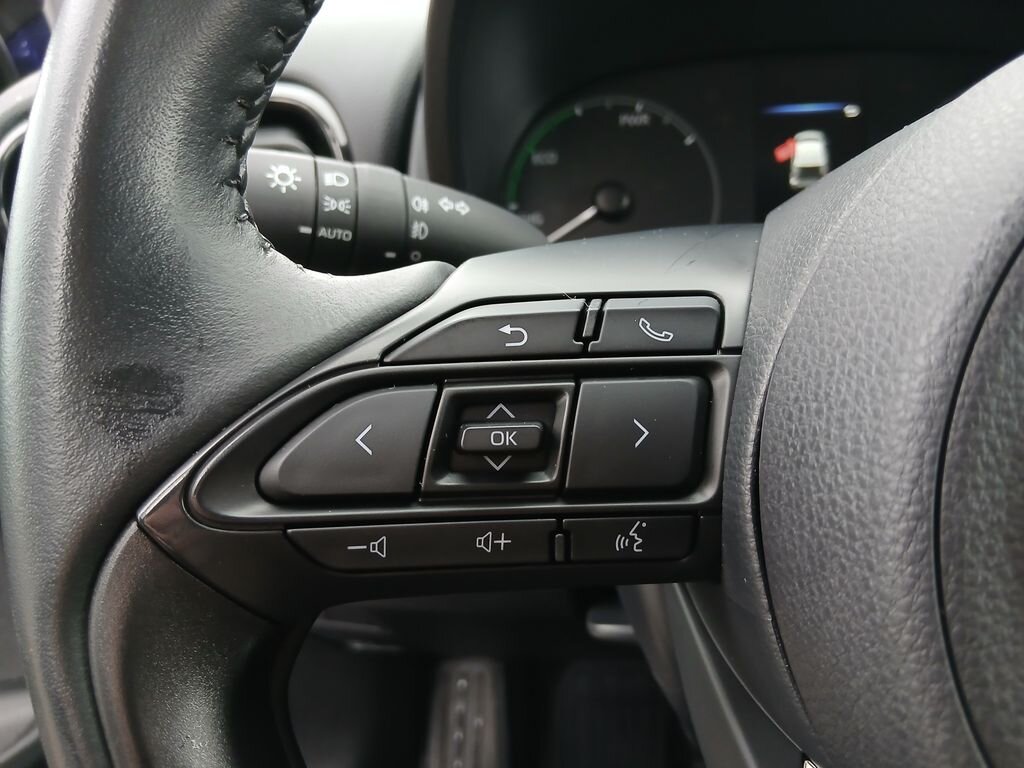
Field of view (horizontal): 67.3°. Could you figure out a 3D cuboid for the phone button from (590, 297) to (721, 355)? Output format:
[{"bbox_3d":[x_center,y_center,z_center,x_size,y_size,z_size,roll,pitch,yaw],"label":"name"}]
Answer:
[{"bbox_3d":[0.024,-0.010,0.129,0.021,0.009,0.006,-1,-5,0],"label":"phone button"}]

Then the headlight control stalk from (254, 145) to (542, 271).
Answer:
[{"bbox_3d":[-0.021,-0.036,0.173,0.078,0.027,0.029,6,-6,-5],"label":"headlight control stalk"}]

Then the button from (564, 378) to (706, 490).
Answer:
[{"bbox_3d":[0.020,0.008,0.127,0.022,0.018,0.006,-1,-5,0],"label":"button"}]

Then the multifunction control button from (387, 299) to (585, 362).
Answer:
[{"bbox_3d":[-0.004,-0.009,0.129,0.032,0.009,0.006,-1,-5,0],"label":"multifunction control button"}]

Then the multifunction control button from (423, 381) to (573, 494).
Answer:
[{"bbox_3d":[-0.002,0.009,0.128,0.024,0.018,0.007,-1,-5,0],"label":"multifunction control button"}]

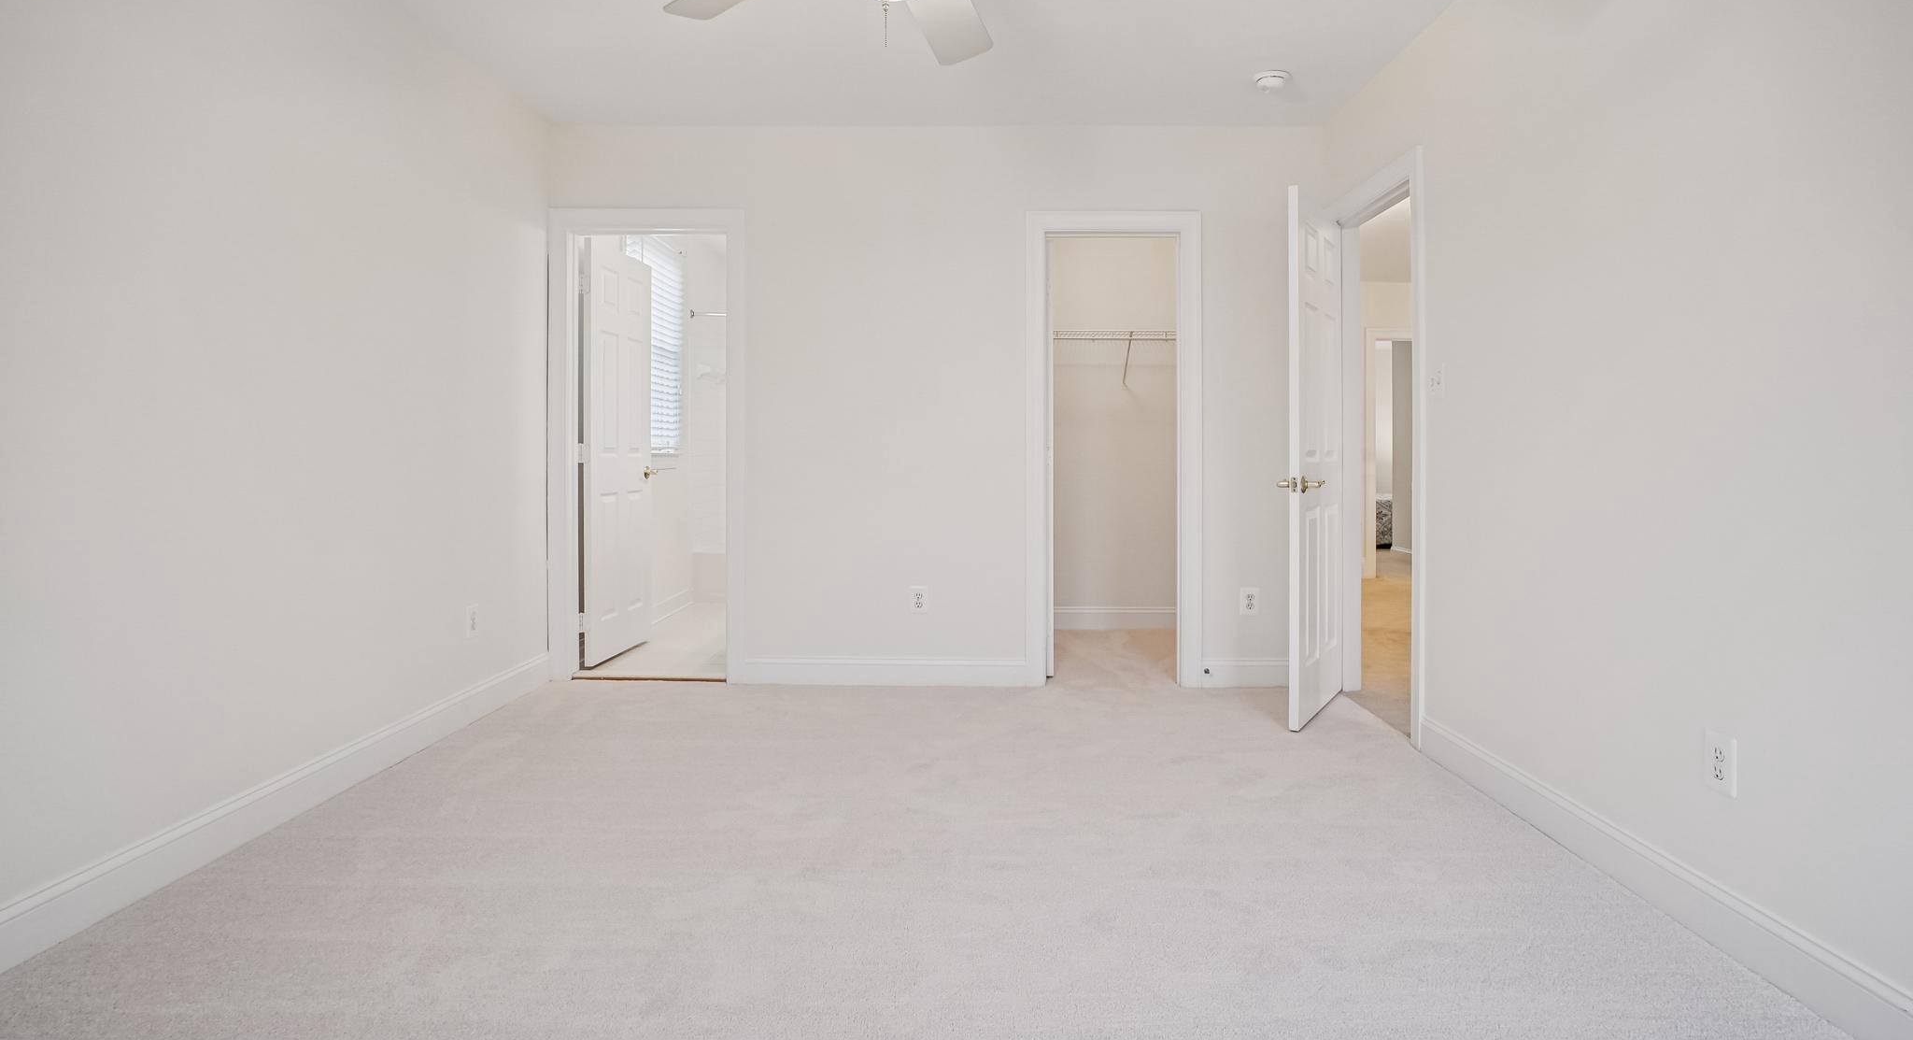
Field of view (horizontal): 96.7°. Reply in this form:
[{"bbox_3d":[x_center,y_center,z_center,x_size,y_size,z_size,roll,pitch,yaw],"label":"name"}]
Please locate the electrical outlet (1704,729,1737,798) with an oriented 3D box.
[{"bbox_3d":[1.602,0.509,1.780,0.009,0.122,0.077,0,2,1],"label":"electrical outlet"}]

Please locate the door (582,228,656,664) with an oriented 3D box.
[{"bbox_3d":[-1.709,-0.328,4.330,0.036,2.030,0.680,0,2,5],"label":"door"}]

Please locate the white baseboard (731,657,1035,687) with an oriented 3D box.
[{"bbox_3d":[-0.313,0.677,3.800,1.270,0.125,0.016,0,2,1],"label":"white baseboard"}]

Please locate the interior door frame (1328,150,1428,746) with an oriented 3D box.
[{"bbox_3d":[1.685,-0.295,3.365,0.130,2.130,0.810,0,2,1],"label":"interior door frame"}]

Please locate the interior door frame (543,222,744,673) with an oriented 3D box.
[{"bbox_3d":[-1.382,-0.333,3.860,0.885,2.125,0.130,0,2,1],"label":"interior door frame"}]

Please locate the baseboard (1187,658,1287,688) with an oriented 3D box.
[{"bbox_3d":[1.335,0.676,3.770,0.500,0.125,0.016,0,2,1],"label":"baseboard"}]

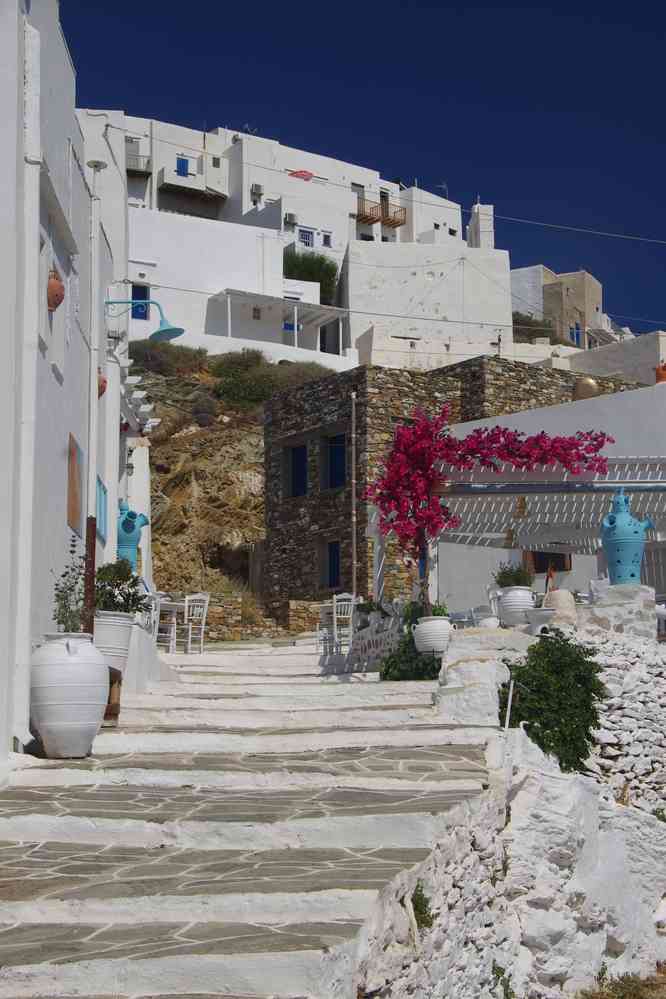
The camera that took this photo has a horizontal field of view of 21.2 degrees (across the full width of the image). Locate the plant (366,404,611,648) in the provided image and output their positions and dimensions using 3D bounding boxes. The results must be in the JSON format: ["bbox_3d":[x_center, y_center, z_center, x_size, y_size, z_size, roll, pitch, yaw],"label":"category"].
[{"bbox_3d":[1.988,0.345,22.700,3.100,3.100,1.400,0,-6,0],"label":"plant"}]

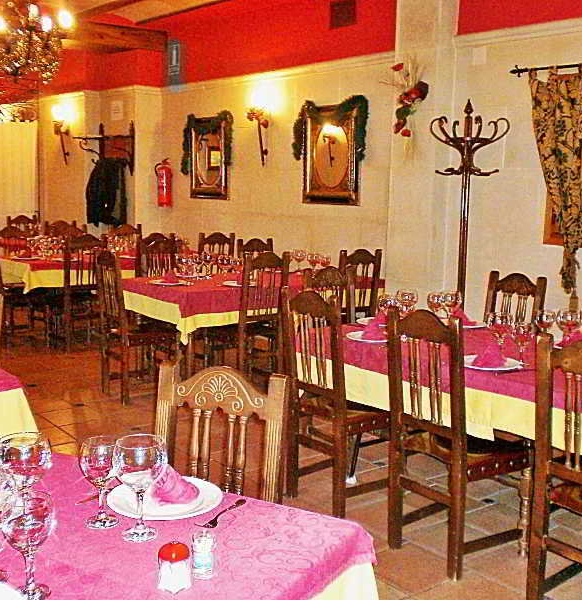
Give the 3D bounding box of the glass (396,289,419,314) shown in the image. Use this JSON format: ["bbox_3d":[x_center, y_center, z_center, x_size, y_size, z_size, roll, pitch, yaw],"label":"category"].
[{"bbox_3d":[0.581,0.056,4.064,0.112,0.200,0.112,-6,10,-40],"label":"glass"}]

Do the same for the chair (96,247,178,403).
[{"bbox_3d":[-1.080,0.180,5.754,0.480,1.020,0.395,-5,10,-36],"label":"chair"}]

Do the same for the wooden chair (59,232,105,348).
[{"bbox_3d":[-1.865,-0.086,7.214,0.395,1.000,0.480,-2,9,-24],"label":"wooden chair"}]

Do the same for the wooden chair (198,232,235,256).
[{"bbox_3d":[-0.825,-0.165,7.919,0.395,1.000,0.480,-4,9,-31],"label":"wooden chair"}]

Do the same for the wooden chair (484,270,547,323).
[{"bbox_3d":[1.087,0.390,4.539,0.480,1.020,0.395,-4,10,-33],"label":"wooden chair"}]

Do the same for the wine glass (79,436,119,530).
[{"bbox_3d":[-0.400,0.383,1.706,0.083,0.177,0.083,1,8,0],"label":"wine glass"}]

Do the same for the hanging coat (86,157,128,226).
[{"bbox_3d":[-2.120,-1.250,9.321,0.270,0.800,0.500,-6,11,-39],"label":"hanging coat"}]

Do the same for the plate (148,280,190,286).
[{"bbox_3d":[-0.854,-0.114,5.573,0.265,0.025,0.265,2,8,0],"label":"plate"}]

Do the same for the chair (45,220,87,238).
[{"bbox_3d":[-2.413,-0.309,9.004,0.395,1.020,0.480,-6,11,-39],"label":"chair"}]

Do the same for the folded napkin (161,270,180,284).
[{"bbox_3d":[-0.844,-0.171,5.666,0.110,0.090,0.115,-6,10,-40],"label":"folded napkin"}]

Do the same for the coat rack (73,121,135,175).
[{"bbox_3d":[-2.351,-1.909,10.143,0.360,0.659,0.907,-6,11,-39],"label":"coat rack"}]

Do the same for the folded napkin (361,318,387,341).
[{"bbox_3d":[0.414,0.146,3.868,0.120,0.085,0.135,-6,11,-39],"label":"folded napkin"}]

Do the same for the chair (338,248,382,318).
[{"bbox_3d":[0.408,0.111,6.403,0.395,1.020,0.480,-4,10,-32],"label":"chair"}]

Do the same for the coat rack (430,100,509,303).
[{"bbox_3d":[1.086,-0.244,5.151,0.490,2.010,0.490,-6,10,-40],"label":"coat rack"}]

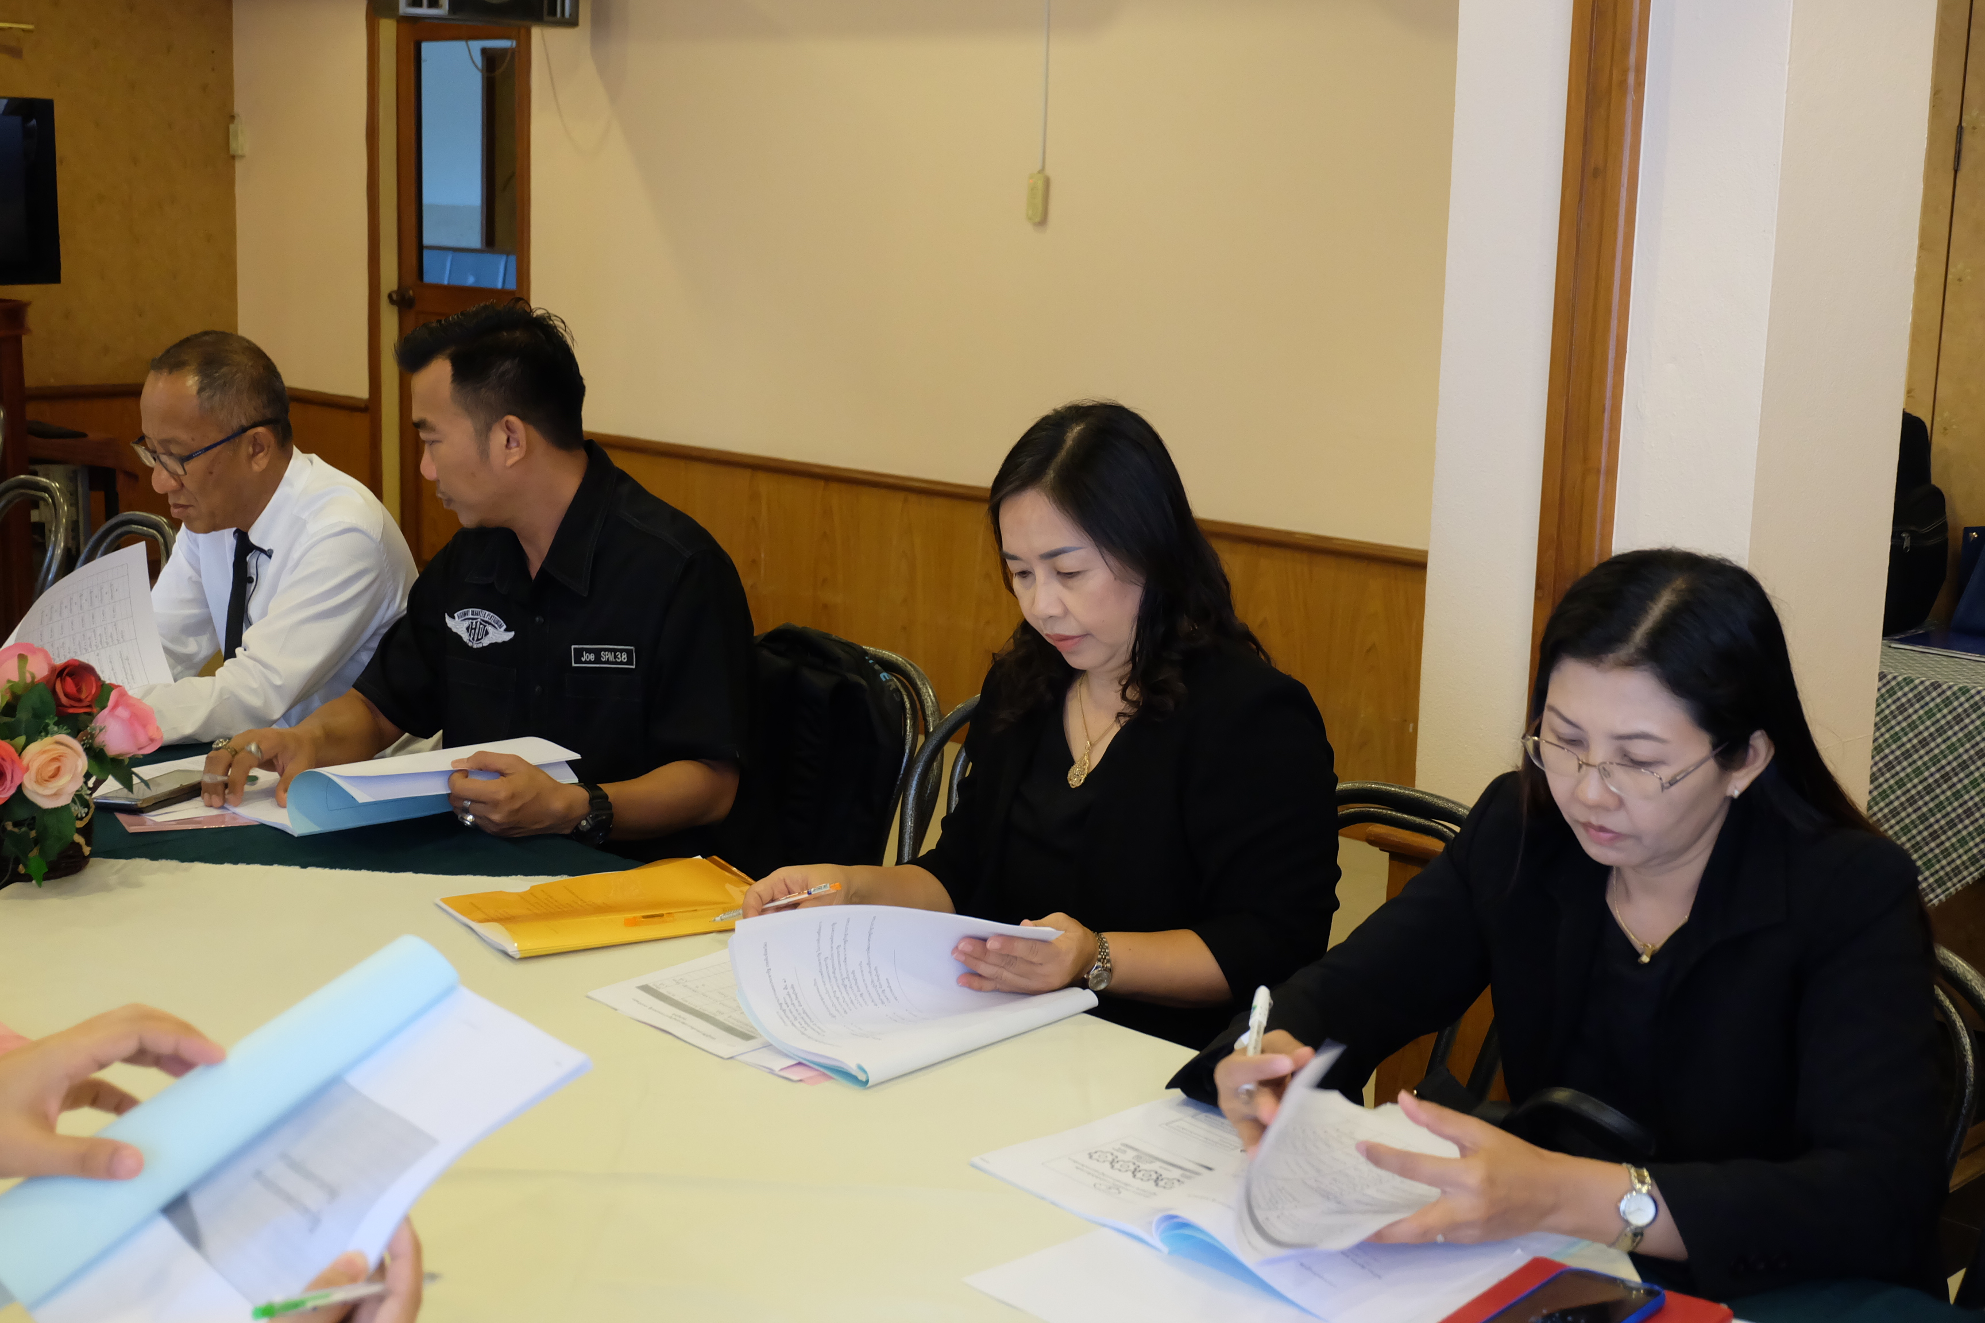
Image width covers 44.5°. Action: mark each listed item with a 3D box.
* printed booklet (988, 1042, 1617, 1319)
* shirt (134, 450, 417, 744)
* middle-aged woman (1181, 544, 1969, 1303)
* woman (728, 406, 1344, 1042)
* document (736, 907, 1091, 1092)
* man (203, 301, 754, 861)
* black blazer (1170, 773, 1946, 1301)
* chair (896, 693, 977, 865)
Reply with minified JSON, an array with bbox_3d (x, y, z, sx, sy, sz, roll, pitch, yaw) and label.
[{"bbox_3d":[0.206,0.320,1.647,0.290,0.100,0.390,-6,11,-39],"label":"printed booklet"},{"bbox_3d":[-0.890,0.000,3.100,0.490,0.530,0.460,10,12,43],"label":"shirt"},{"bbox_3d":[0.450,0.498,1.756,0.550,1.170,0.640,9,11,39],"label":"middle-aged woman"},{"bbox_3d":[0.064,0.386,2.203,0.540,1.220,0.640,9,11,39],"label":"woman"},{"bbox_3d":[-0.066,0.249,2.018,0.200,0.110,0.300,8,11,37],"label":"document"},{"bbox_3d":[-0.495,0.242,2.761,0.580,1.280,0.660,9,11,39],"label":"man"},{"bbox_3d":[0.447,0.358,1.742,0.540,0.540,0.500,9,11,39],"label":"black blazer"},{"bbox_3d":[-0.086,0.540,2.355,0.460,0.910,0.520,10,12,41],"label":"chair"}]

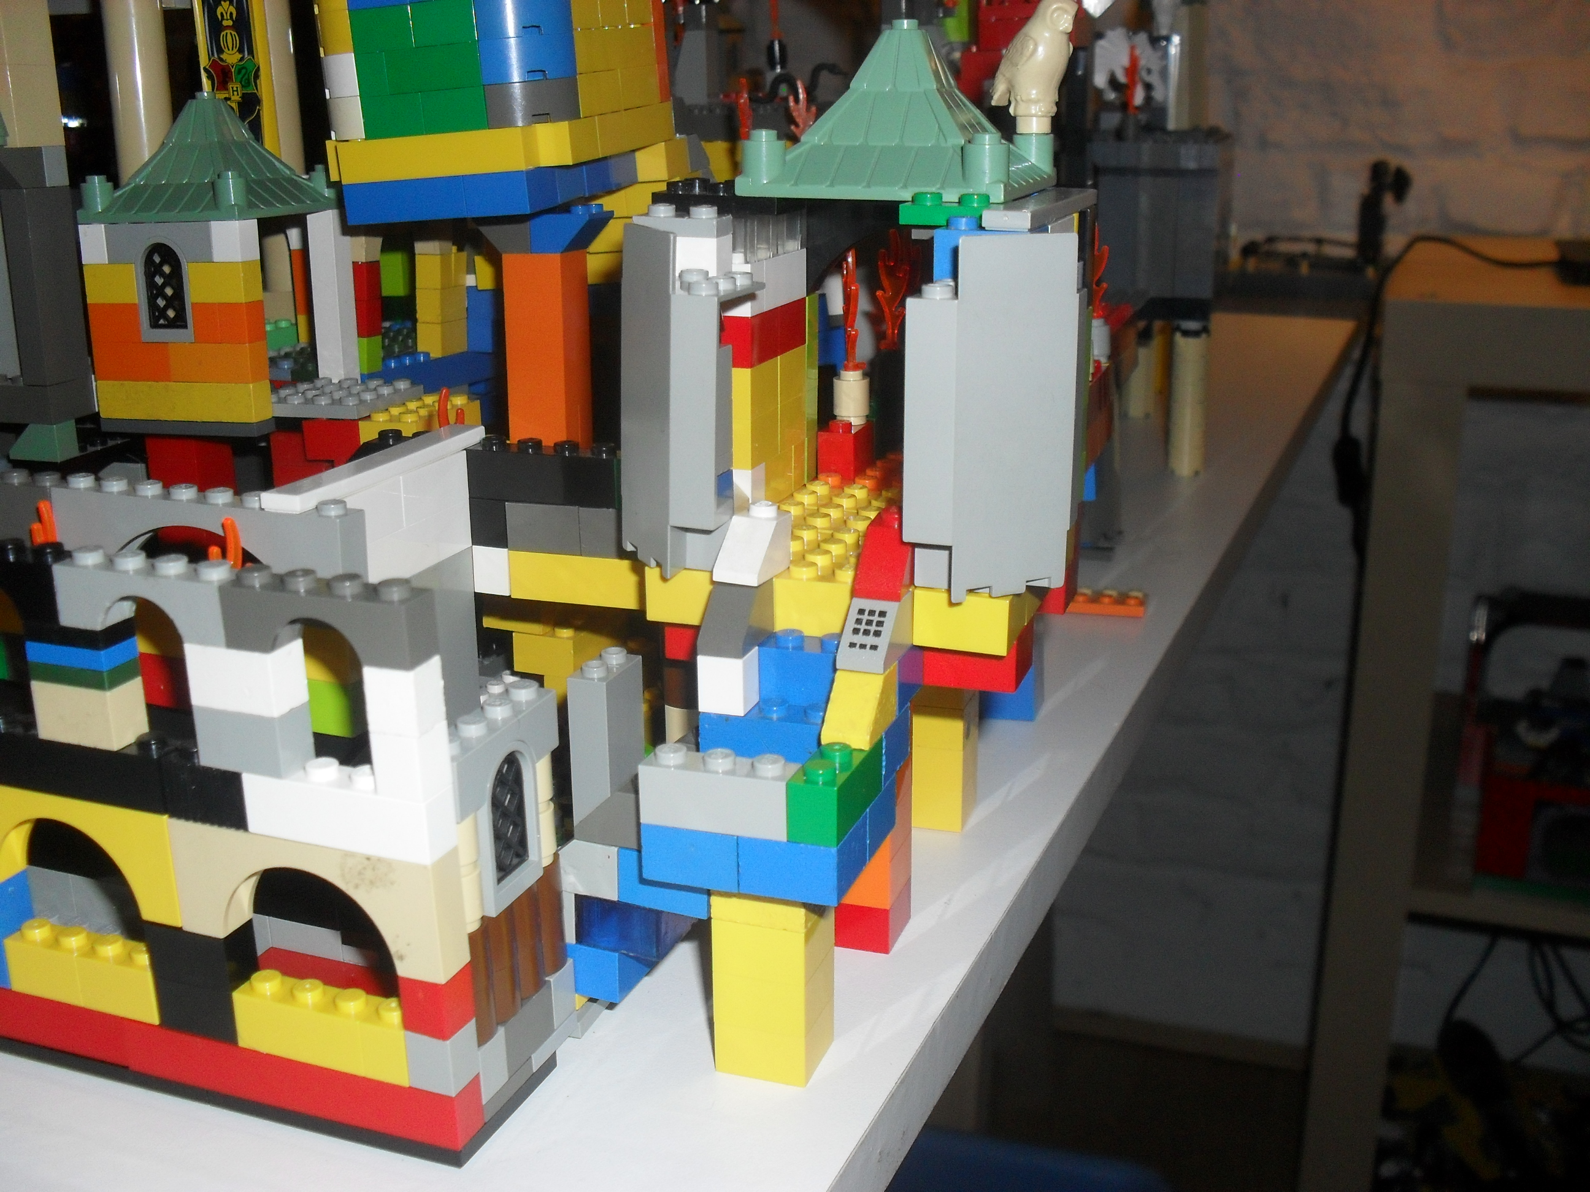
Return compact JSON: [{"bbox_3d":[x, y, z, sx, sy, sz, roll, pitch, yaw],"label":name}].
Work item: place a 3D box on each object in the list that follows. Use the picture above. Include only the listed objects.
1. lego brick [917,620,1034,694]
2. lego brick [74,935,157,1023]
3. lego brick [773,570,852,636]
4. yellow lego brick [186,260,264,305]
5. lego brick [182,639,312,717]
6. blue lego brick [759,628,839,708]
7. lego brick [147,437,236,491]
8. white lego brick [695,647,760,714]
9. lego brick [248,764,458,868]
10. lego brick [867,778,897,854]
[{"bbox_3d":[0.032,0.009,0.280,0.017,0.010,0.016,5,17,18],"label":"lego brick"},{"bbox_3d":[-0.109,0.062,0.264,0.016,0.011,0.008,5,17,20],"label":"lego brick"},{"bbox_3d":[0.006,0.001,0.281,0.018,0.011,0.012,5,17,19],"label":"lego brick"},{"bbox_3d":[-0.137,-0.076,0.387,0.016,0.010,0.008,5,17,18],"label":"yellow lego brick"},{"bbox_3d":[-0.081,0.011,0.238,0.016,0.011,0.008,5,17,20],"label":"lego brick"},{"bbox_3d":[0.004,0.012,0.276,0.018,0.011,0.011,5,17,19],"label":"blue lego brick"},{"bbox_3d":[-0.162,-0.038,0.432,0.016,0.013,0.016,5,17,19],"label":"lego brick"},{"bbox_3d":[-0.011,0.014,0.271,0.008,0.011,0.008,5,17,19],"label":"white lego brick"},{"bbox_3d":[-0.065,0.031,0.238,0.032,0.011,0.008,6,18,21],"label":"lego brick"},{"bbox_3d":[0.006,0.035,0.264,0.017,0.011,0.016,5,17,19],"label":"lego brick"}]

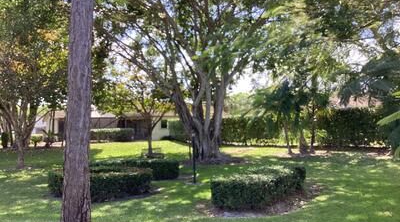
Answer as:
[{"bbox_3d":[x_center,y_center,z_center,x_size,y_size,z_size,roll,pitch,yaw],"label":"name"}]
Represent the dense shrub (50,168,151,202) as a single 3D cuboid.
[{"bbox_3d":[-2.240,1.611,7.899,2.350,0.530,1.350,0,-2,-7],"label":"dense shrub"}]

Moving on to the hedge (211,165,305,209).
[{"bbox_3d":[1.400,1.618,7.948,1.350,0.520,2.850,-1,-2,37],"label":"hedge"}]

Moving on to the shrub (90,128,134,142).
[{"bbox_3d":[-8.500,2.143,33.446,4.500,1.250,1.300,0,-2,-3],"label":"shrub"}]

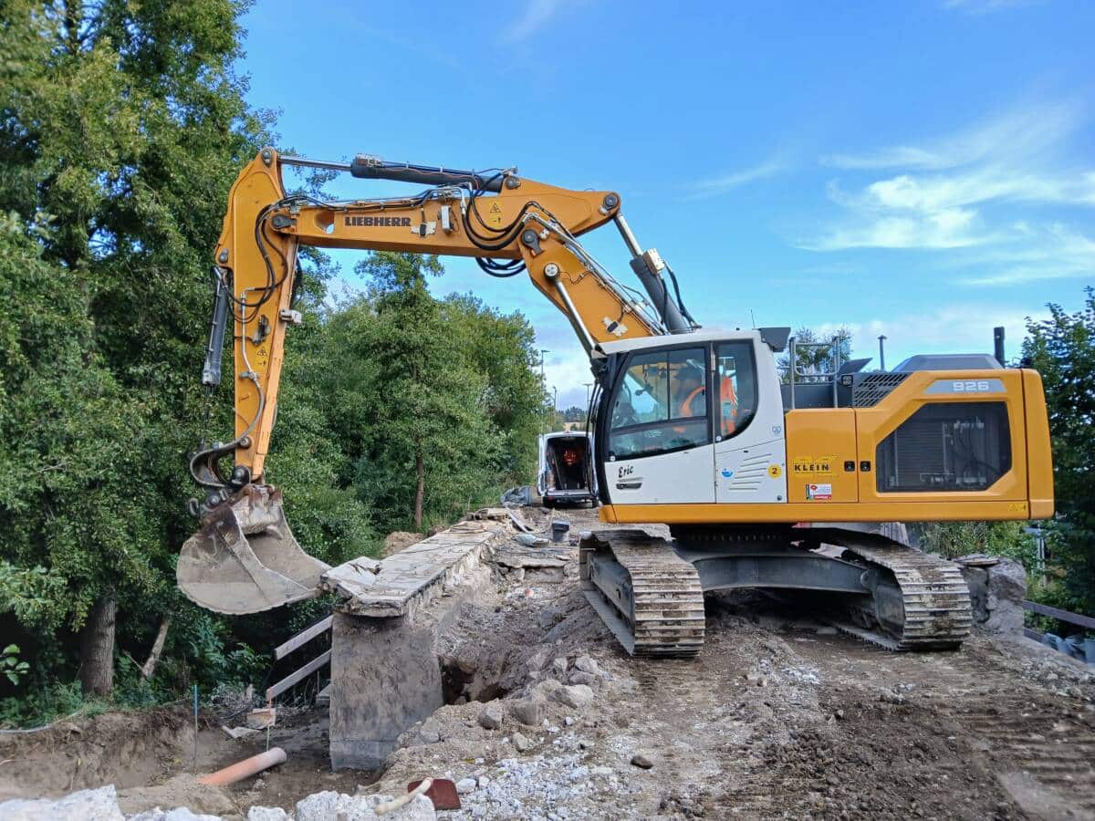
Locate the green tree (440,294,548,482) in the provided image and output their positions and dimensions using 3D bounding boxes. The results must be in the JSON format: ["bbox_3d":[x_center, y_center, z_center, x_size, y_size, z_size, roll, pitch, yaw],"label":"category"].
[{"bbox_3d":[-2.100,-0.600,28.000,4.300,7.000,4.300,0,-3,0],"label":"green tree"}]

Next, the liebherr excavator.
[{"bbox_3d":[0.670,-0.280,9.430,9.100,5.250,4.500,0,-3,-3],"label":"liebherr excavator"}]

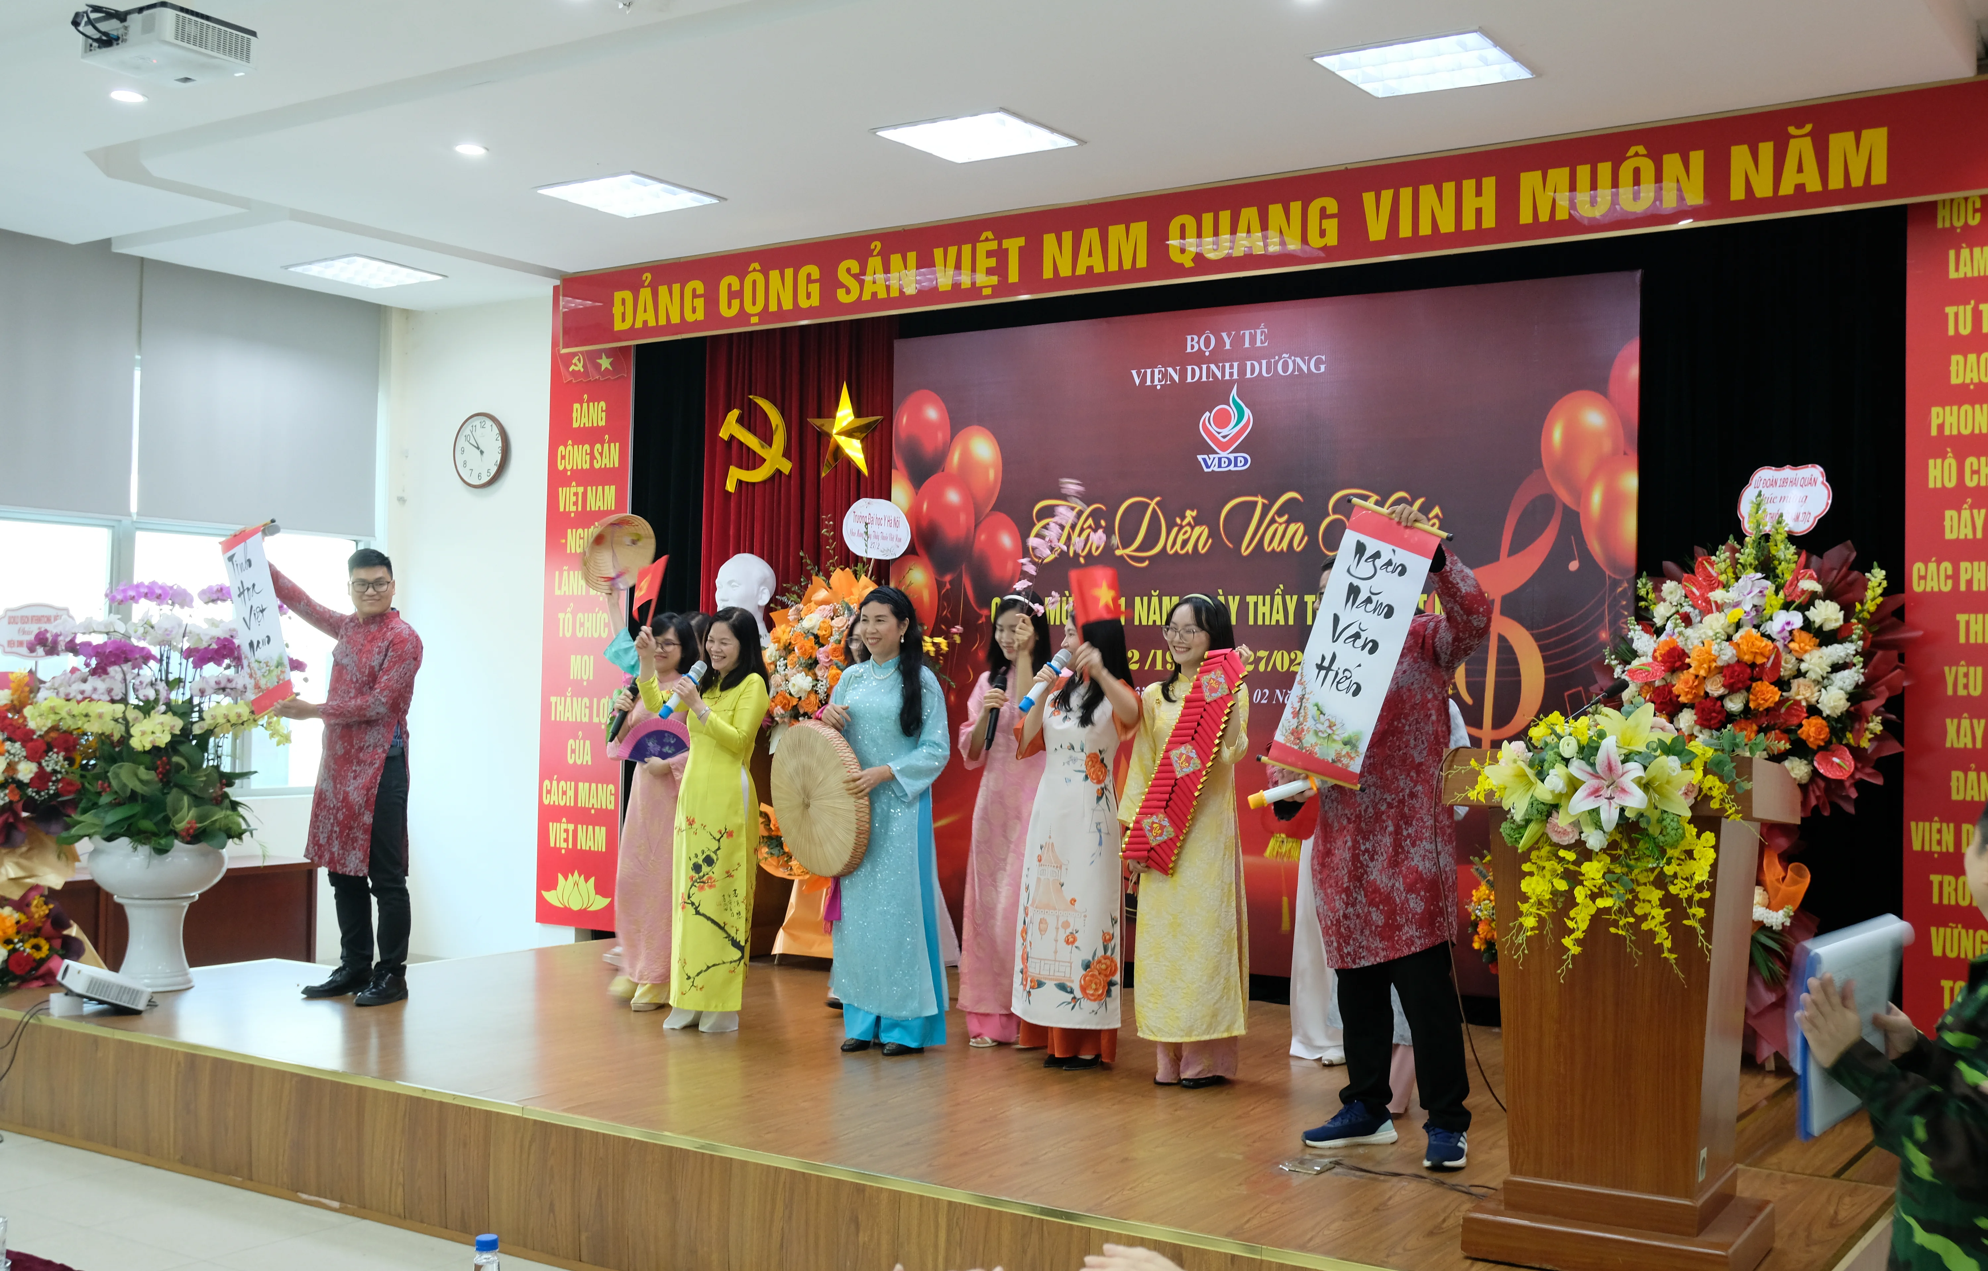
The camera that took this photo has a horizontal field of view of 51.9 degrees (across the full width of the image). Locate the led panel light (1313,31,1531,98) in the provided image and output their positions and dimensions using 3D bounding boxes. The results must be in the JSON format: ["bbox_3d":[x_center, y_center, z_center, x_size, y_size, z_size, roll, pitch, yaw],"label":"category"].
[{"bbox_3d":[1.459,-1.945,6.900,0.600,0.050,0.600,0,-2,34],"label":"led panel light"}]

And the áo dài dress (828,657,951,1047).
[{"bbox_3d":[-0.370,0.728,7.153,0.480,1.370,0.360,0,-2,38],"label":"áo dài dress"}]

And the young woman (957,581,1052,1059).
[{"bbox_3d":[0.055,0.644,7.291,0.470,1.600,0.380,0,-2,33],"label":"young woman"}]

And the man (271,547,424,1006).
[{"bbox_3d":[-2.522,0.538,7.986,0.600,1.760,0.500,0,-2,45],"label":"man"}]

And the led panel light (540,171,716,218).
[{"bbox_3d":[-1.595,-1.954,8.972,0.600,0.060,0.600,0,-2,34],"label":"led panel light"}]

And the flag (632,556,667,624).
[{"bbox_3d":[-1.216,-0.159,7.220,0.050,0.200,0.200,16,0,-38],"label":"flag"}]

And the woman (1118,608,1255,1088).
[{"bbox_3d":[0.636,0.662,6.690,0.470,1.579,0.350,0,-2,35],"label":"woman"}]

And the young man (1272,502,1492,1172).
[{"bbox_3d":[1.084,0.533,5.643,0.600,1.800,0.520,0,-2,41],"label":"young man"}]

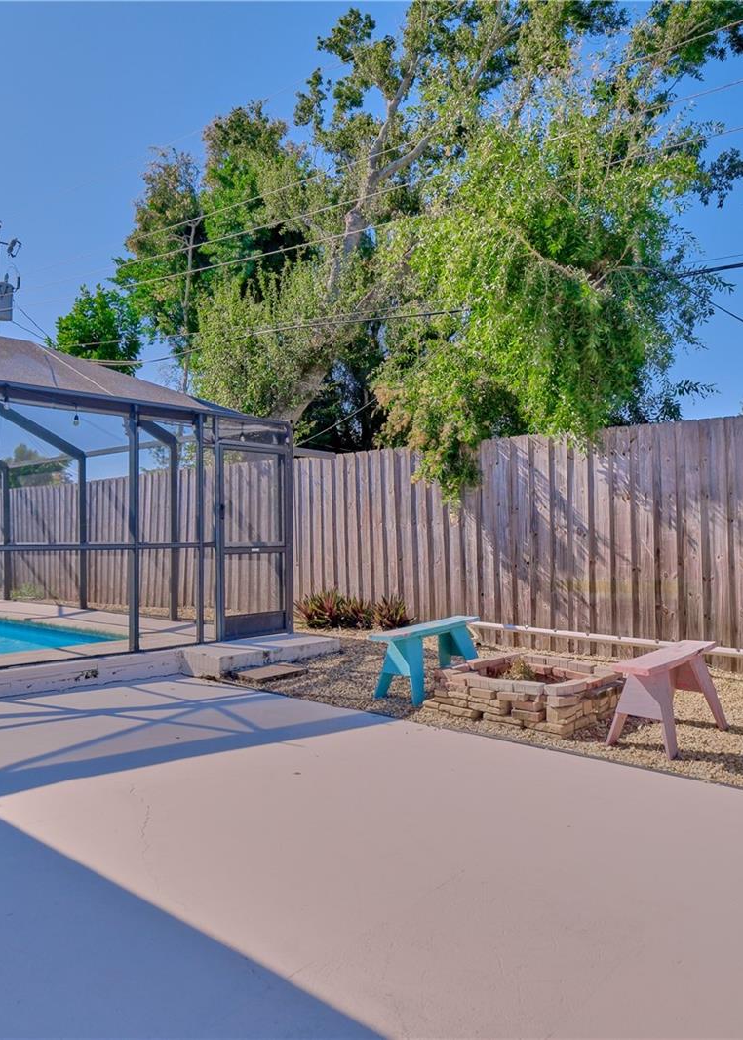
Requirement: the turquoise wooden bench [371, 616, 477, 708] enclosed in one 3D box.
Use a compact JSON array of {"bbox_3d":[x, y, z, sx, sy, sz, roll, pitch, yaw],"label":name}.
[{"bbox_3d":[0.476,1.117,5.900,0.400,0.505,1.270,-1,-1,39],"label":"turquoise wooden bench"}]

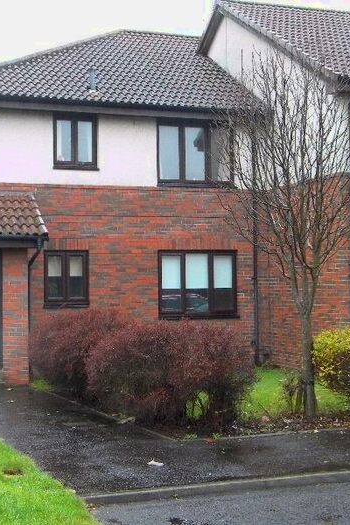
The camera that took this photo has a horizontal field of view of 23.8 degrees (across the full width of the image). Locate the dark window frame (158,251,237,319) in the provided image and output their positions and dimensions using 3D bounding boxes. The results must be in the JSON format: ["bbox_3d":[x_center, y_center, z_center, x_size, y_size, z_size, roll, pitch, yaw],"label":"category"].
[{"bbox_3d":[0.461,0.446,17.005,1.730,1.420,0.140,0,-2,-18],"label":"dark window frame"}]

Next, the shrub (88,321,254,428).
[{"bbox_3d":[0.003,1.340,10.487,1.900,1.240,1.900,0,-2,-18],"label":"shrub"}]

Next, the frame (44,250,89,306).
[{"bbox_3d":[-2.120,0.320,16.178,0.890,1.150,0.140,0,-2,-18],"label":"frame"}]

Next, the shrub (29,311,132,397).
[{"bbox_3d":[-1.320,1.379,12.666,1.500,1.330,1.950,0,-2,-18],"label":"shrub"}]

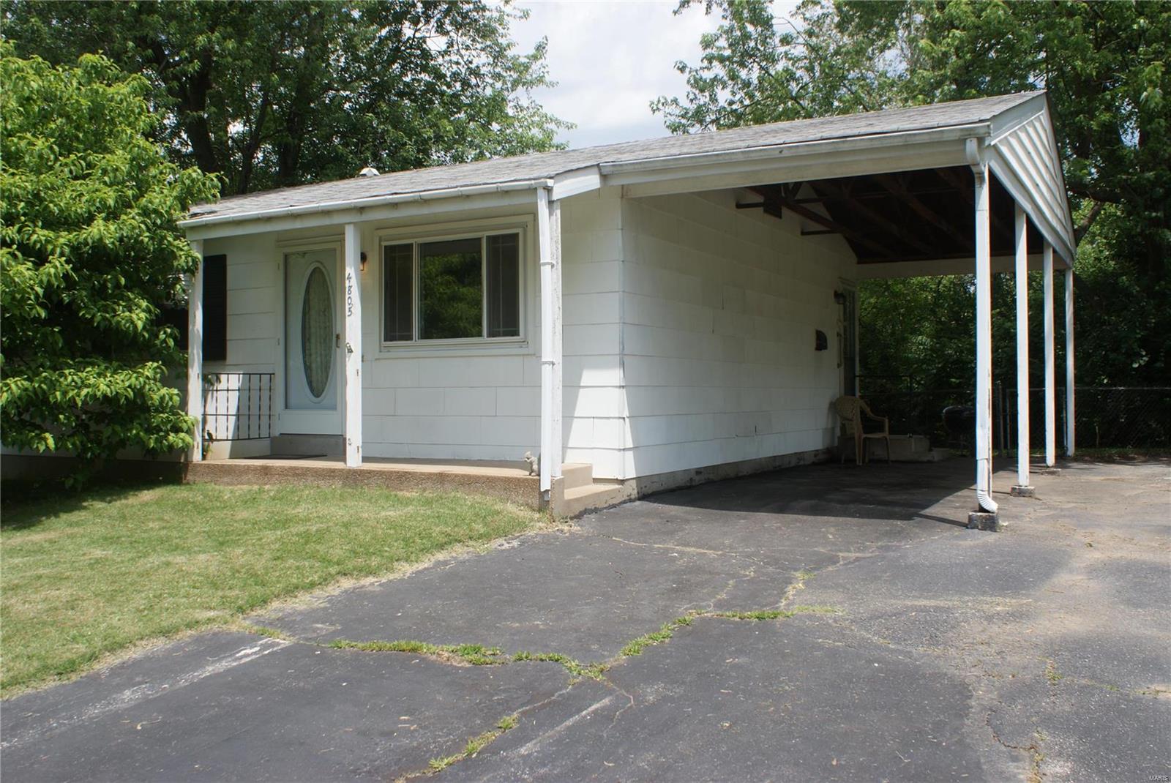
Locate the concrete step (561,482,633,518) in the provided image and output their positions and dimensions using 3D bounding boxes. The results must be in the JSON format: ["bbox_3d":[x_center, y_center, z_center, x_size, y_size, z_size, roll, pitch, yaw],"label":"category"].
[{"bbox_3d":[-0.049,0.914,8.240,0.330,0.165,1.110,0,0,31],"label":"concrete step"}]

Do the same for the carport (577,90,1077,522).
[{"bbox_3d":[3.371,-1.050,10.664,3.210,4.150,7.520,0,0,31],"label":"carport"}]

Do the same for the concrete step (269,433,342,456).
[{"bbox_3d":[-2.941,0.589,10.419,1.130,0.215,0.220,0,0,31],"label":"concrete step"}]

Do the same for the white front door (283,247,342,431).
[{"bbox_3d":[-2.965,-0.544,10.563,0.920,2.030,0.060,0,0,31],"label":"white front door"}]

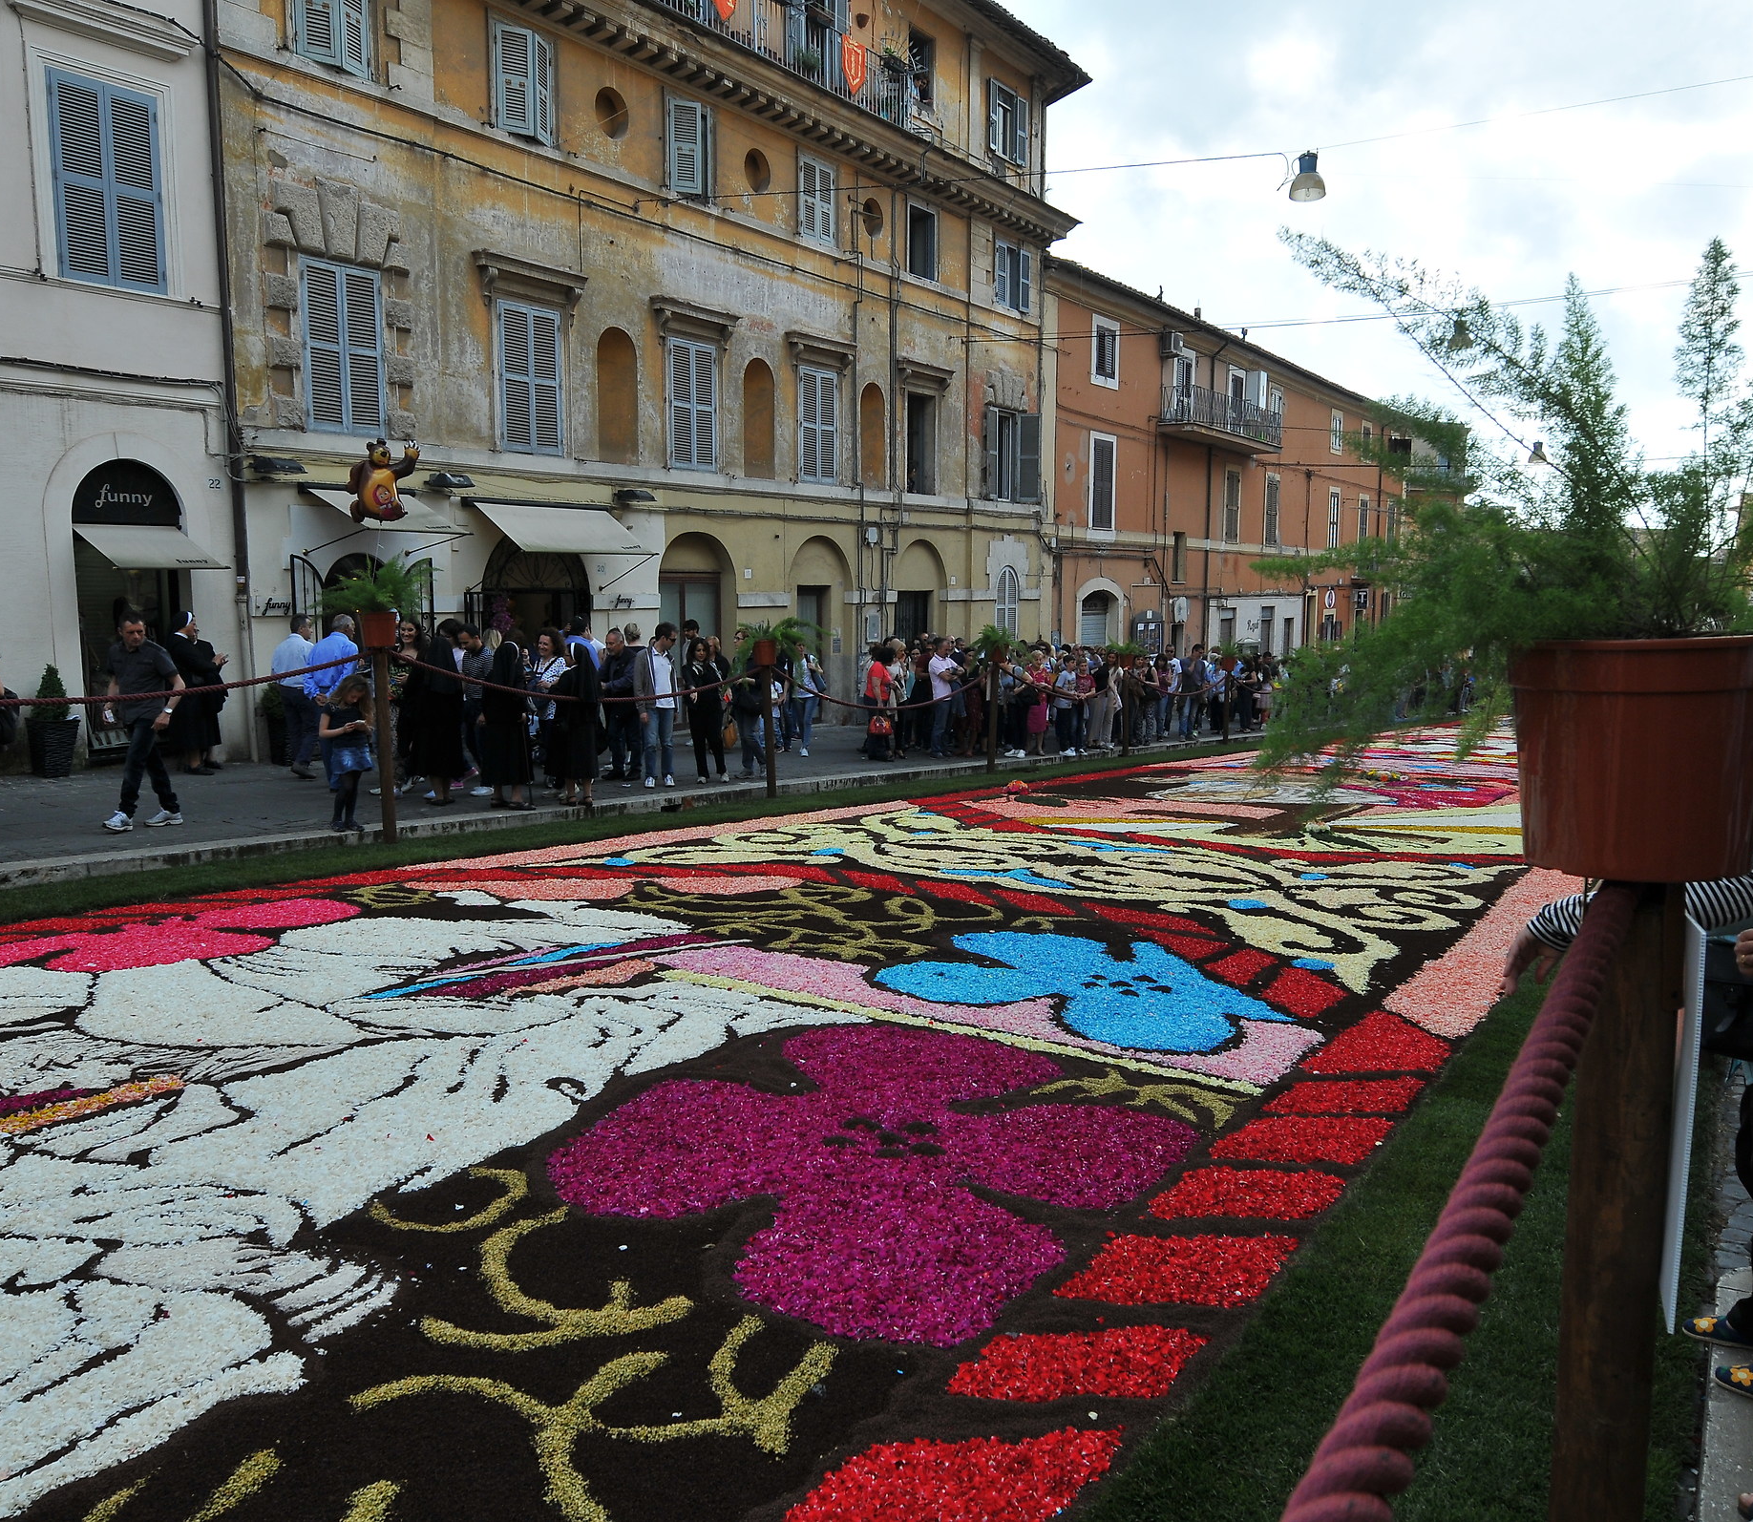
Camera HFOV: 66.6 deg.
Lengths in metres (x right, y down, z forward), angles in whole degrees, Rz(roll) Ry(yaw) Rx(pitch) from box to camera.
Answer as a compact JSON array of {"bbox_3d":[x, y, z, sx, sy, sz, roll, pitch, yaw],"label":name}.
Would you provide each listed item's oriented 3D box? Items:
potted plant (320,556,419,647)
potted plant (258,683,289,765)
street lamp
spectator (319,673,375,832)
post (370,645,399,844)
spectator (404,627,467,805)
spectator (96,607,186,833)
[{"bbox_3d":[-3.938,-1.229,10.413,0.800,0.700,0.750,0,7,0],"label":"potted plant"},{"bbox_3d":[-6.618,-0.473,14.999,0.480,1.000,0.480,0,7,0],"label":"potted plant"},{"bbox_3d":[4.876,-6.622,15.100,0.420,0.490,0.420,0,7,0],"label":"street lamp"},{"bbox_3d":[-4.153,-0.070,10.498,0.310,1.220,0.370,5,9,38],"label":"spectator"},{"bbox_3d":[-3.867,-0.113,10.533,0.105,1.548,0.105,0,7,0],"label":"post"},{"bbox_3d":[-4.076,-0.422,12.331,0.530,1.620,0.380,-3,7,-27],"label":"spectator"},{"bbox_3d":[-5.510,-0.302,10.009,0.550,1.630,0.420,1,7,9],"label":"spectator"}]

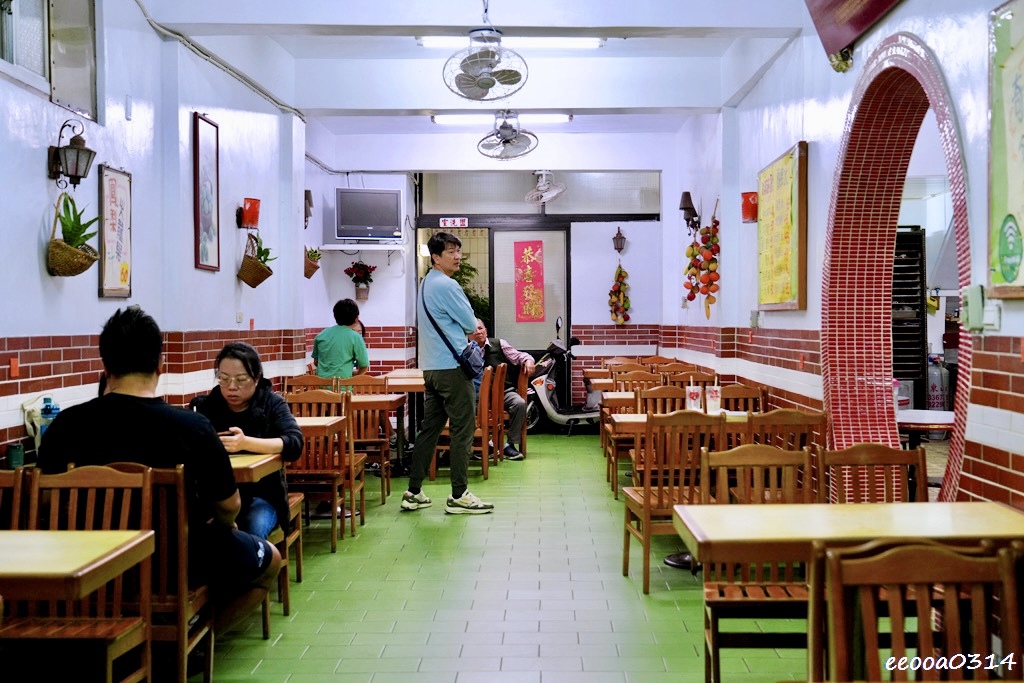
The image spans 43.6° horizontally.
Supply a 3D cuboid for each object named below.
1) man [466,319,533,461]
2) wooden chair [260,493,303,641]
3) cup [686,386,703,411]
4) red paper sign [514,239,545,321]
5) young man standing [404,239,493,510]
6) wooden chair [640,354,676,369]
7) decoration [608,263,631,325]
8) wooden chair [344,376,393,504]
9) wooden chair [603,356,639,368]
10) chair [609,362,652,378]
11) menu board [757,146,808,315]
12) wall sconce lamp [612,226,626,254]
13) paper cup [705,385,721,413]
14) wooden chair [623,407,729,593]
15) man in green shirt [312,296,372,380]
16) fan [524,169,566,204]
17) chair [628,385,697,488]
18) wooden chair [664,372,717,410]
[{"bbox_3d":[-0.105,0.413,11.514,0.620,1.260,0.720,0,1,9],"label":"man"},{"bbox_3d":[-1.128,0.756,5.391,0.420,0.860,0.480,0,1,1],"label":"wooden chair"},{"bbox_3d":[0.970,0.318,6.820,0.083,0.160,0.083,0,1,1],"label":"cup"},{"bbox_3d":[0.188,-0.629,13.488,0.300,0.860,0.010,0,1,1],"label":"red paper sign"},{"bbox_3d":[-0.415,0.200,8.343,0.540,1.810,0.470,0,1,-24],"label":"young man standing"},{"bbox_3d":[1.411,0.567,12.191,0.410,0.845,0.480,0,1,1],"label":"wooden chair"},{"bbox_3d":[1.106,-0.494,13.170,0.225,0.640,0.140,0,1,1],"label":"decoration"},{"bbox_3d":[-1.059,0.671,8.902,0.400,0.850,0.480,0,1,1],"label":"wooden chair"},{"bbox_3d":[1.050,0.580,12.250,0.430,0.850,0.480,0,1,1],"label":"wooden chair"},{"bbox_3d":[1.000,0.608,10.650,0.410,0.845,0.480,0,1,1],"label":"chair"},{"bbox_3d":[1.675,-0.675,8.013,0.050,0.950,1.420,0,1,1],"label":"menu board"},{"bbox_3d":[1.210,-1.155,14.470,0.150,0.300,0.190,0,1,1],"label":"wall sconce lamp"},{"bbox_3d":[1.056,0.311,6.709,0.083,0.156,0.083,0,1,1],"label":"paper cup"},{"bbox_3d":[0.785,0.743,6.130,0.430,0.850,0.480,0,1,-1],"label":"wooden chair"},{"bbox_3d":[-1.258,0.391,9.500,0.440,1.390,0.680,0,1,1],"label":"man in green shirt"},{"bbox_3d":[0.340,-1.564,13.000,0.420,0.345,0.420,0,1,0],"label":"fan"},{"bbox_3d":[0.924,0.708,7.400,0.430,0.850,0.480,0,1,1],"label":"chair"},{"bbox_3d":[1.310,0.661,9.120,0.430,0.850,0.480,0,1,1],"label":"wooden chair"}]

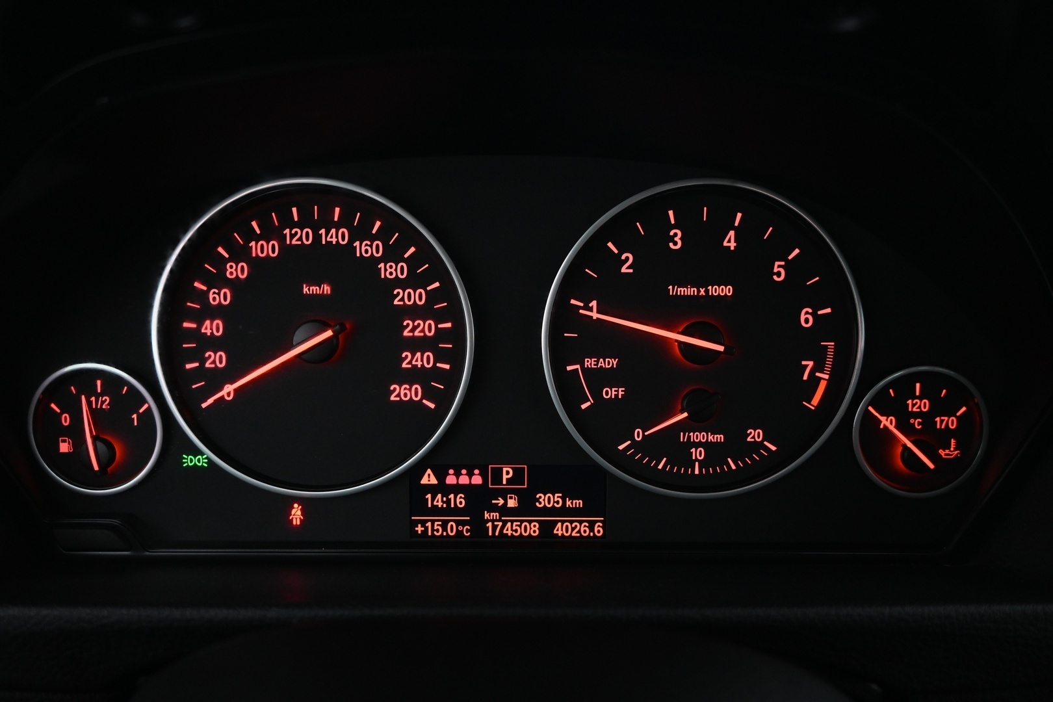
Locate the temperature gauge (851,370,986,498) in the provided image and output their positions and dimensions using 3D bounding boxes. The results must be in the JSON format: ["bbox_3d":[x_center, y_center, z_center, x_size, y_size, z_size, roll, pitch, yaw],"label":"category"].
[{"bbox_3d":[0.128,0.026,0.248,0.043,0.043,0.012,0,5,0],"label":"temperature gauge"}]

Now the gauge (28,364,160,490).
[{"bbox_3d":[-0.140,0.025,0.248,0.043,0.043,0.012,0,5,0],"label":"gauge"}]

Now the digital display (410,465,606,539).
[{"bbox_3d":[-0.006,0.050,0.253,0.065,0.025,0.006,0,5,0],"label":"digital display"}]

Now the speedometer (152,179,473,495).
[{"bbox_3d":[-0.069,-0.004,0.245,0.101,0.101,0.015,0,5,0],"label":"speedometer"}]

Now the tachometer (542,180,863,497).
[{"bbox_3d":[0.057,-0.004,0.245,0.101,0.101,0.015,0,5,0],"label":"tachometer"}]

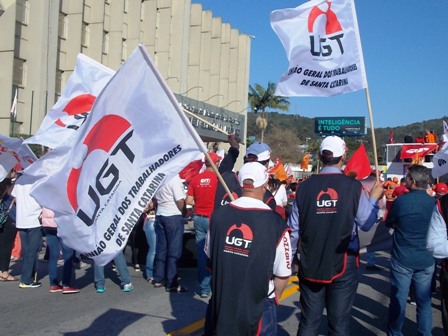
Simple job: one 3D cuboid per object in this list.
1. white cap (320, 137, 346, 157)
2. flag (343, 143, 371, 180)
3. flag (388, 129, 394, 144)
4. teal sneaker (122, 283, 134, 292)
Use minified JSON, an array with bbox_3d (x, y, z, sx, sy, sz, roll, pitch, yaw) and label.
[{"bbox_3d":[0.795,-0.147,3.777,0.180,0.150,0.260,2,0,39],"label":"white cap"},{"bbox_3d":[2.833,-0.128,11.300,0.600,0.800,0.200,2,0,11],"label":"flag"},{"bbox_3d":[9.470,-1.781,30.000,0.360,0.920,0.150,0,-1,0],"label":"flag"},{"bbox_3d":[-1.197,1.498,6.650,0.110,0.115,0.270,0,-1,22],"label":"teal sneaker"}]

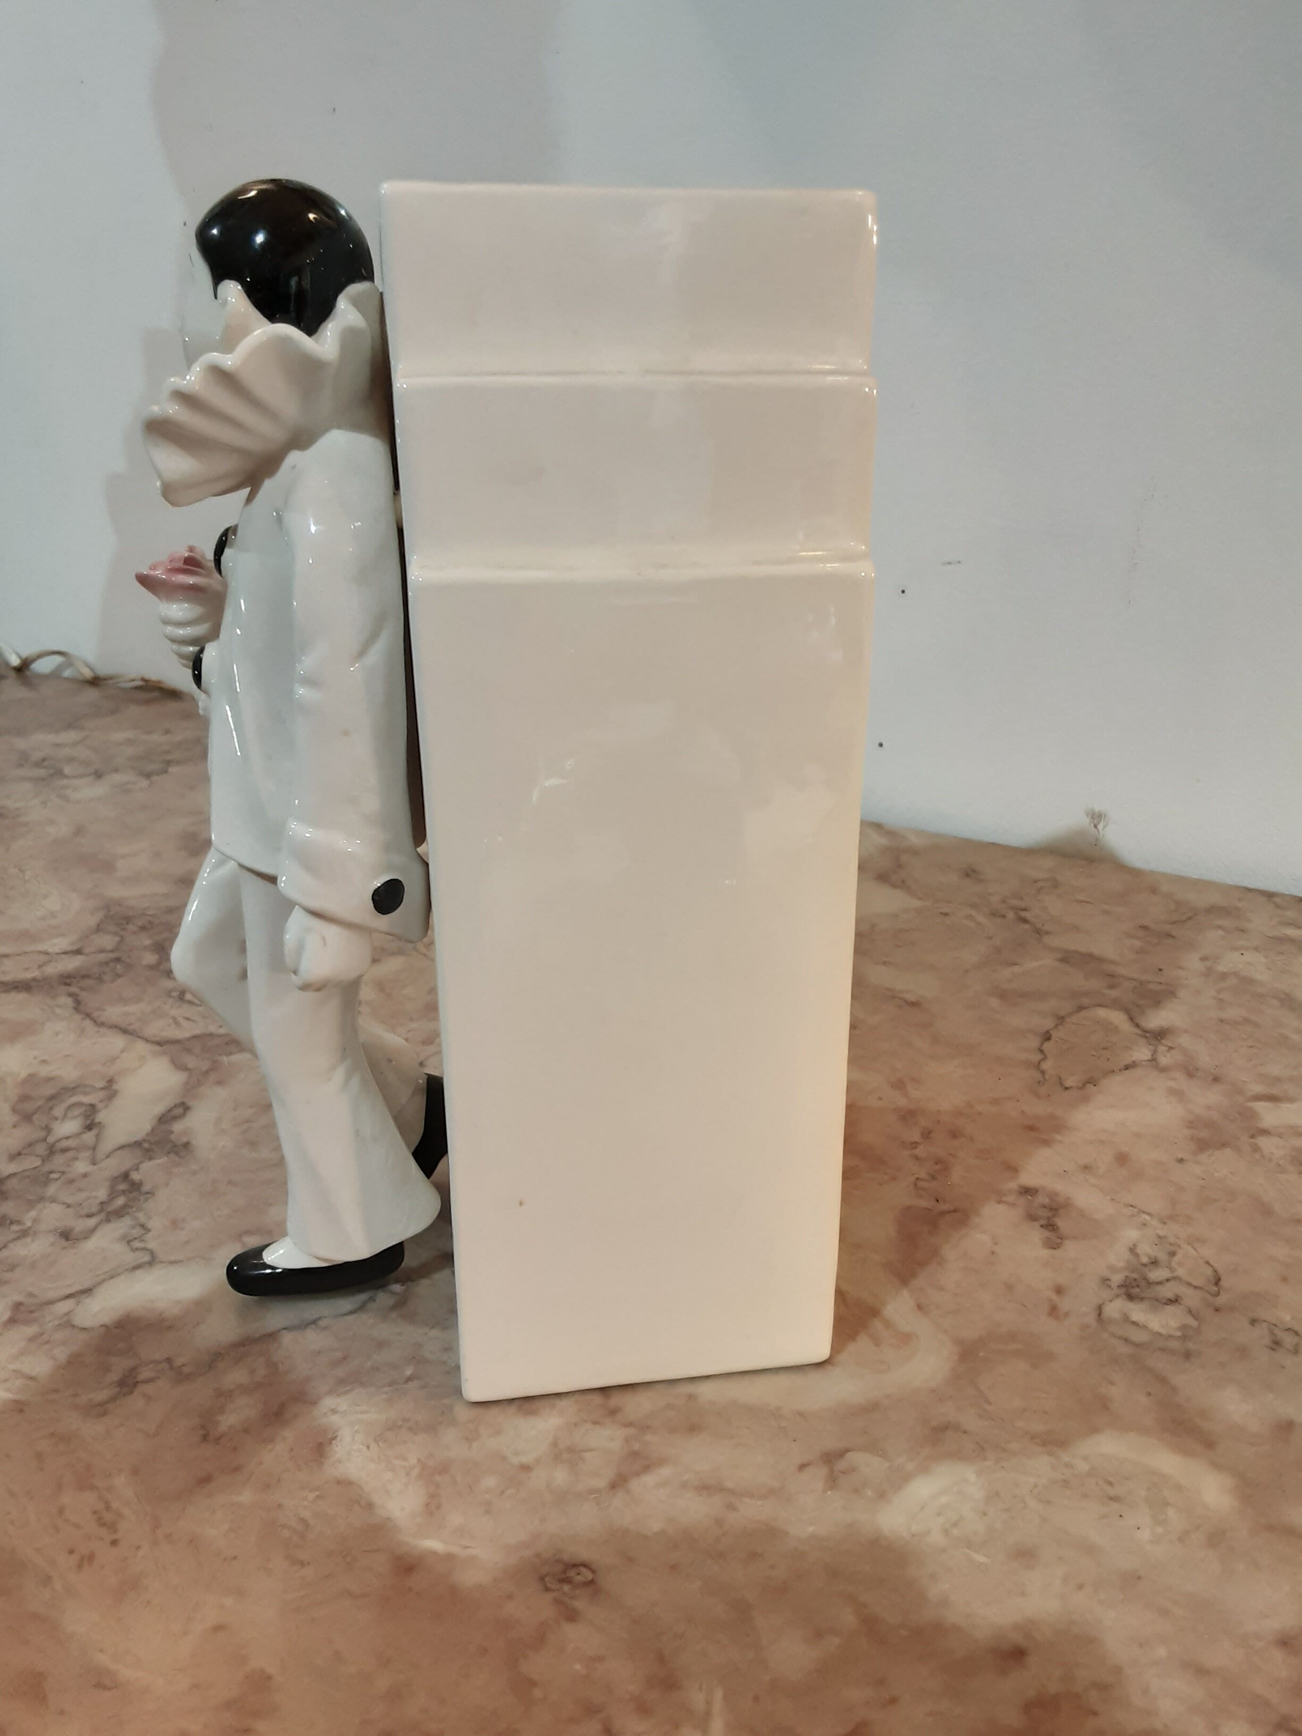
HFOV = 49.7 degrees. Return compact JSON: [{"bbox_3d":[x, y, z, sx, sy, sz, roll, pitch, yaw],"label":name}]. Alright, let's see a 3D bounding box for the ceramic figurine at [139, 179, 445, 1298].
[{"bbox_3d":[-0.097,-0.024,0.379,0.075,0.294,0.086,-3,21,-8],"label":"ceramic figurine"}]

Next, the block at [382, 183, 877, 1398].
[{"bbox_3d":[-0.010,-0.023,0.392,0.100,0.292,0.140,-3,21,-8],"label":"block"}]

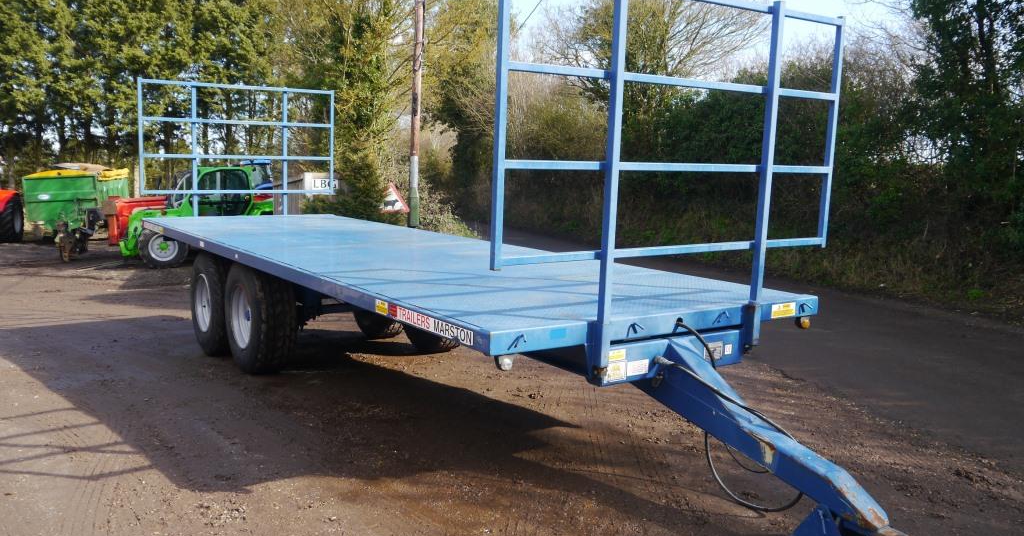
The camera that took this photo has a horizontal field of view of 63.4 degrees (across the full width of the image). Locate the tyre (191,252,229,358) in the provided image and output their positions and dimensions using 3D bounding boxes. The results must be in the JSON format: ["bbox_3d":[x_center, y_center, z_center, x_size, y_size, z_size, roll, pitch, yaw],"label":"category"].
[{"bbox_3d":[-3.006,0.376,8.565,0.365,1.065,1.065,-4,6,-34],"label":"tyre"}]

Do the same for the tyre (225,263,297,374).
[{"bbox_3d":[-2.274,0.428,7.503,0.365,1.065,1.065,-4,6,-34],"label":"tyre"}]

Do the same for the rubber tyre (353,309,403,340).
[{"bbox_3d":[-1.481,0.293,9.614,0.365,1.065,1.065,-4,6,-34],"label":"rubber tyre"}]

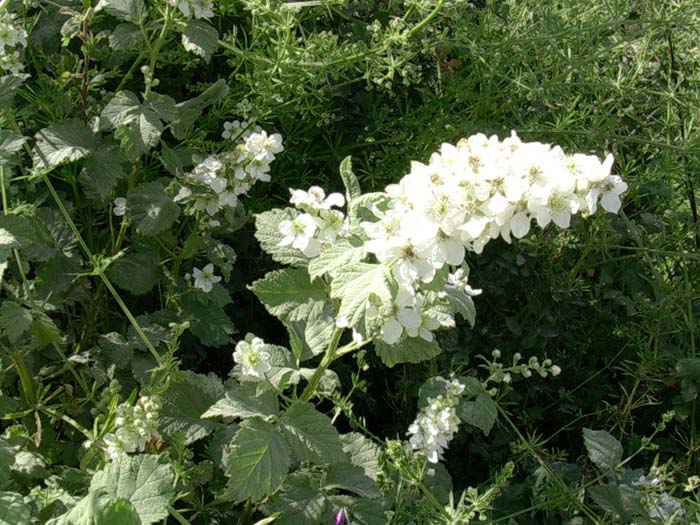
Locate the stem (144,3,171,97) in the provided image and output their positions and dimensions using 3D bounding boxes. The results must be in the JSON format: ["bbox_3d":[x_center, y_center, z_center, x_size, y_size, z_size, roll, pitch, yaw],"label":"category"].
[{"bbox_3d":[-0.216,-0.239,1.020,0.014,0.110,0.014,14,12,3],"label":"stem"}]

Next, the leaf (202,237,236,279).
[{"bbox_3d":[-0.135,-0.004,0.940,0.032,0.014,0.047,-18,67,-15],"label":"leaf"}]

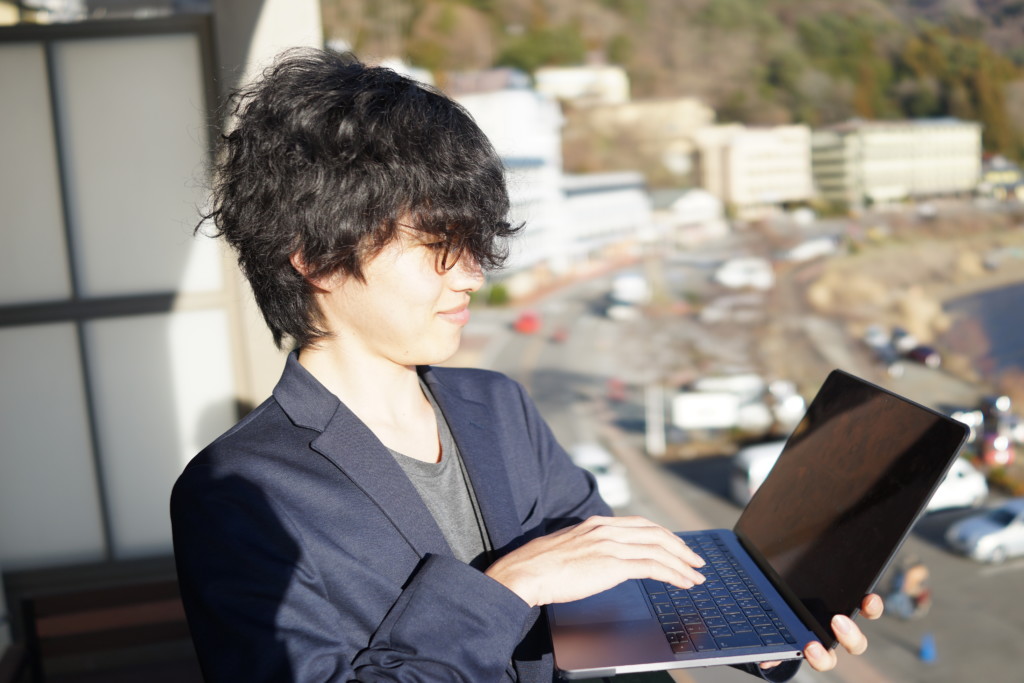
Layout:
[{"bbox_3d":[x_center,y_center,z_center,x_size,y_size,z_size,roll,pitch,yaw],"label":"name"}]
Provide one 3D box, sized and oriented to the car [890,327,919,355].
[{"bbox_3d":[32.327,-0.082,82.000,1.700,1.500,4.000,-4,9,-5],"label":"car"}]

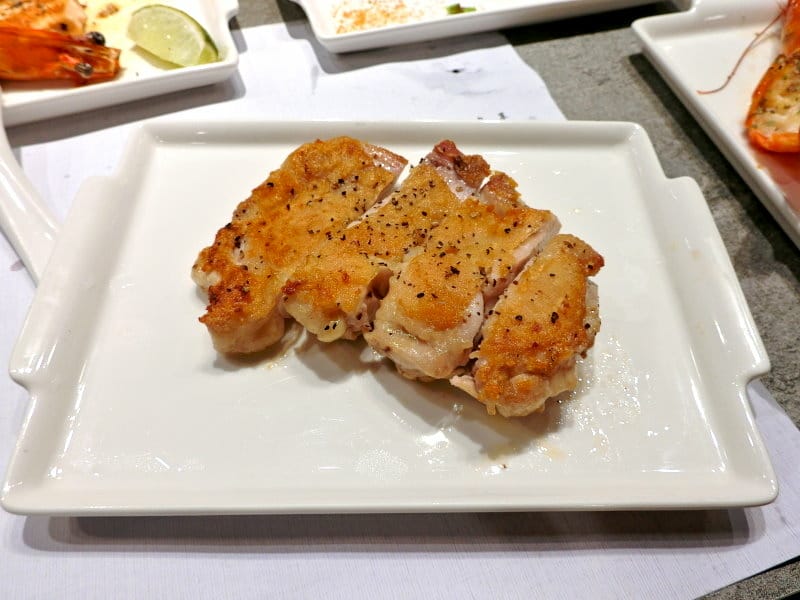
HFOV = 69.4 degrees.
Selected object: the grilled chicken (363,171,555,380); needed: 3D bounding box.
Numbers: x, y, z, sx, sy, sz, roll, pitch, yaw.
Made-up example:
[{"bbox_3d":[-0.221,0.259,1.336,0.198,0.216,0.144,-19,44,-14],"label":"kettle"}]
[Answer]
[{"bbox_3d":[0.031,-0.015,0.241,0.046,0.025,0.102,31,61,18],"label":"grilled chicken"}]

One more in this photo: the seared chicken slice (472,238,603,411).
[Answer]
[{"bbox_3d":[0.058,0.008,0.227,0.041,0.024,0.081,28,61,17],"label":"seared chicken slice"}]

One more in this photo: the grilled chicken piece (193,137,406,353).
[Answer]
[{"bbox_3d":[-0.046,-0.033,0.253,0.054,0.024,0.119,25,60,15],"label":"grilled chicken piece"}]

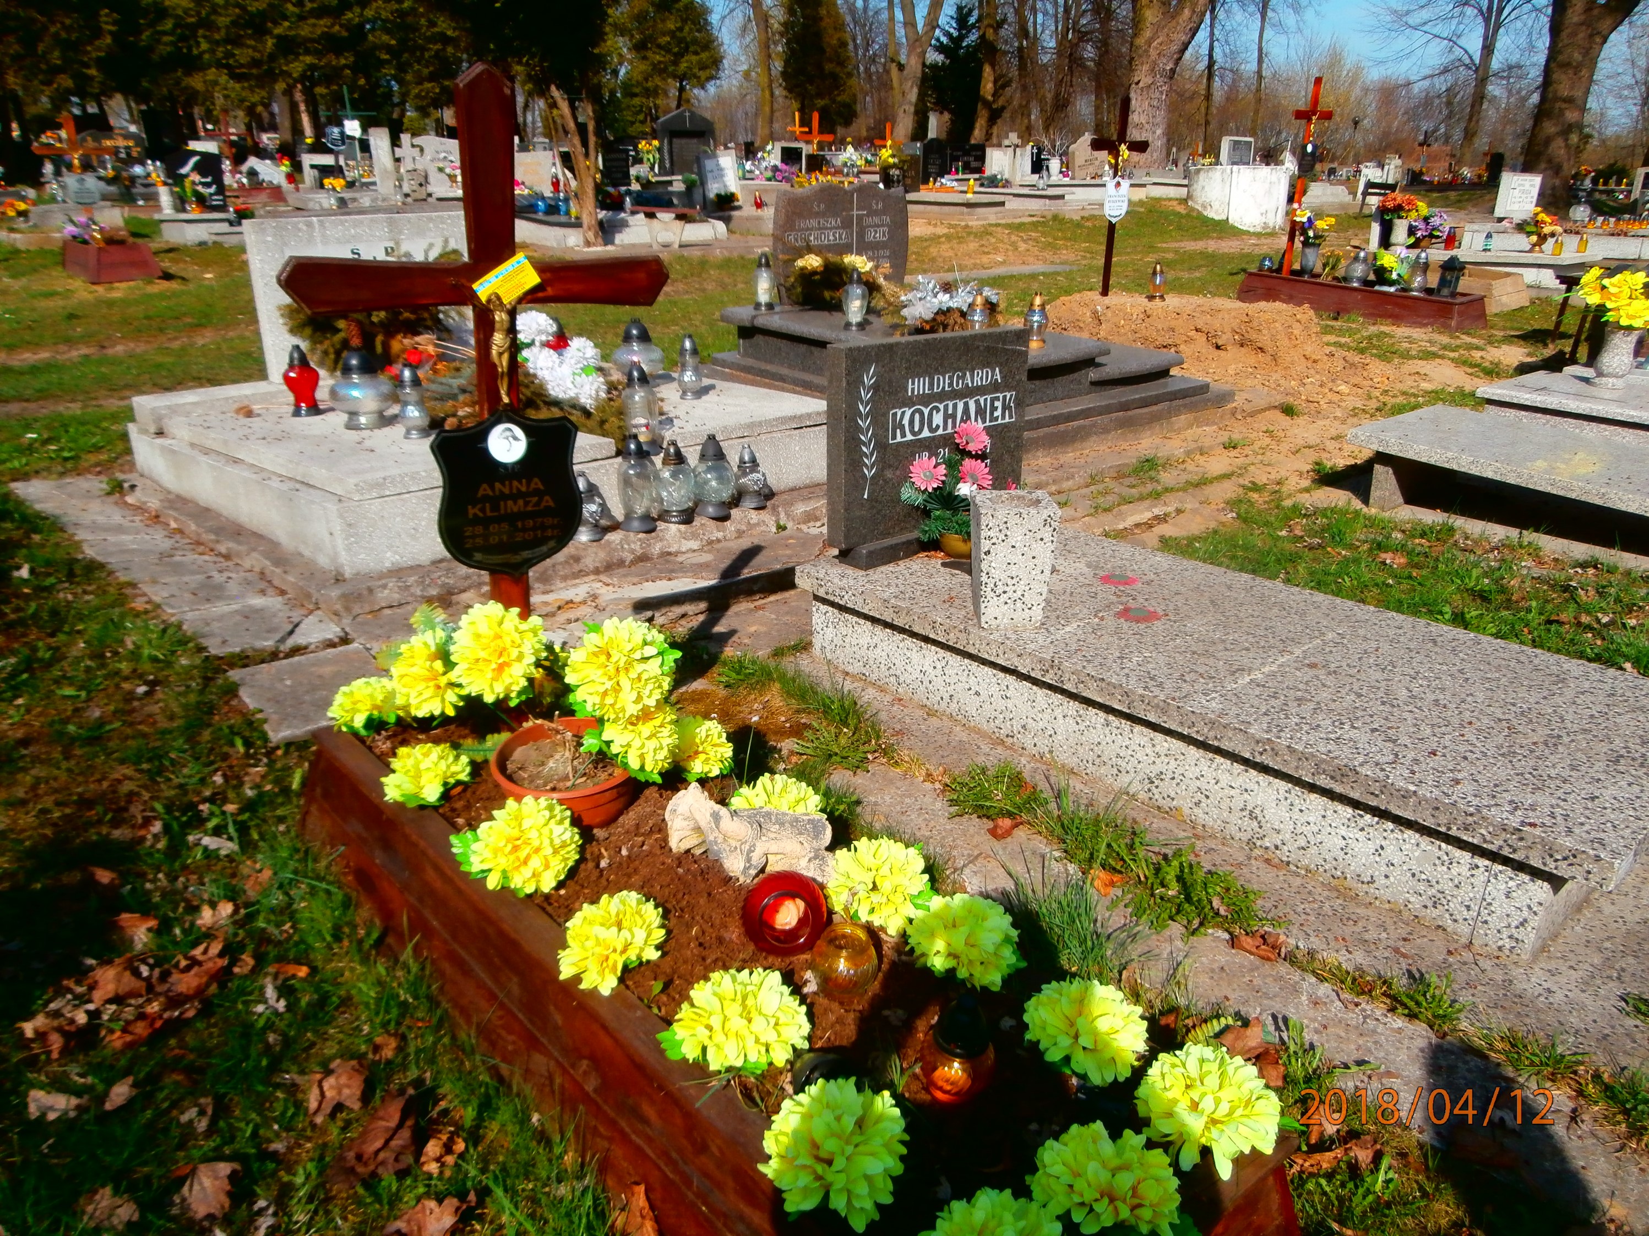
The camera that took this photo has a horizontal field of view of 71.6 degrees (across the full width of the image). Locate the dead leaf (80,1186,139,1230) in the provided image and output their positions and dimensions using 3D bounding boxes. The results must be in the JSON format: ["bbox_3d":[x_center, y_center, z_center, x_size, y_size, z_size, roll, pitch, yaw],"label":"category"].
[{"bbox_3d":[-0.844,0.697,1.350,0.075,0.030,0.070,0,21,0],"label":"dead leaf"}]

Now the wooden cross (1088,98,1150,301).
[{"bbox_3d":[2.038,-2.954,8.040,0.740,1.340,0.070,-17,26,-38],"label":"wooden cross"}]

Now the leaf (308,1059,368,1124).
[{"bbox_3d":[-0.665,0.647,1.558,0.085,0.040,0.105,0,21,0],"label":"leaf"}]

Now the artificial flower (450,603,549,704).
[{"bbox_3d":[-0.578,0.059,2.010,0.160,0.155,0.125,-6,22,-16],"label":"artificial flower"}]

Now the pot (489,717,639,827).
[{"bbox_3d":[-0.427,0.281,1.892,0.236,0.125,0.236,0,21,0],"label":"pot"}]

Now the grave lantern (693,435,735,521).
[{"bbox_3d":[-0.385,-0.495,3.971,0.149,0.283,0.149,0,21,0],"label":"grave lantern"}]

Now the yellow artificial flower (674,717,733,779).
[{"bbox_3d":[-0.230,0.228,2.011,0.130,0.110,0.130,0,21,0],"label":"yellow artificial flower"}]

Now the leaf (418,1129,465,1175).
[{"bbox_3d":[-0.499,0.696,1.490,0.058,0.030,0.060,-8,23,-22],"label":"leaf"}]

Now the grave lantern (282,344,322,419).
[{"bbox_3d":[-2.174,-0.975,4.737,0.155,0.280,0.155,0,20,0],"label":"grave lantern"}]

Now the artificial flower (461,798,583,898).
[{"bbox_3d":[-0.446,0.334,1.679,0.165,0.130,0.155,0,20,0],"label":"artificial flower"}]

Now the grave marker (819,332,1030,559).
[{"bbox_3d":[0.306,-0.530,3.273,0.740,0.548,0.078,-18,27,-39],"label":"grave marker"}]

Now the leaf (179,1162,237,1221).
[{"bbox_3d":[-0.771,0.718,1.430,0.072,0.027,0.076,-14,25,-33],"label":"leaf"}]

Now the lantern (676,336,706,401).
[{"bbox_3d":[-0.547,-1.014,4.606,0.102,0.241,0.102,0,21,0],"label":"lantern"}]

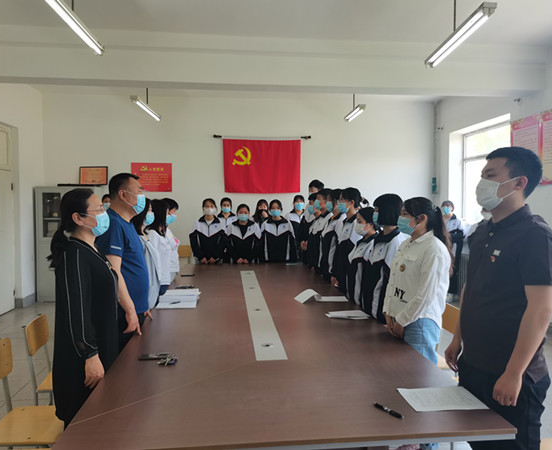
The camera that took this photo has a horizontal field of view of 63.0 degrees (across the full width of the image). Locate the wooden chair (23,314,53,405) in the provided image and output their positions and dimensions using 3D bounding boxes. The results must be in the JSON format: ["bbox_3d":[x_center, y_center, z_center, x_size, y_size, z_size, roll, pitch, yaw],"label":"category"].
[{"bbox_3d":[-1.300,1.000,2.920,0.450,0.810,0.400,0,3,-5],"label":"wooden chair"}]

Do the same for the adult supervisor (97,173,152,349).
[{"bbox_3d":[-0.980,0.535,2.908,0.340,1.740,0.500,0,3,-5],"label":"adult supervisor"}]

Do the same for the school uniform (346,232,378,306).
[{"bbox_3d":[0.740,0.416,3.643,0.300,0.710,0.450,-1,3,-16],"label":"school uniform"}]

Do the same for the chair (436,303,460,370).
[{"bbox_3d":[1.090,0.983,3.289,0.450,0.810,0.400,0,3,-5],"label":"chair"}]

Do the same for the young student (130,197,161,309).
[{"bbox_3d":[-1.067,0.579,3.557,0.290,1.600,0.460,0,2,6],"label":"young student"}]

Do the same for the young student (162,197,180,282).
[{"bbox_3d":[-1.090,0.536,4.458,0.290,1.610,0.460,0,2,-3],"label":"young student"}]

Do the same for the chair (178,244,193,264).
[{"bbox_3d":[-1.520,0.798,6.945,0.400,0.840,0.440,0,3,-5],"label":"chair"}]

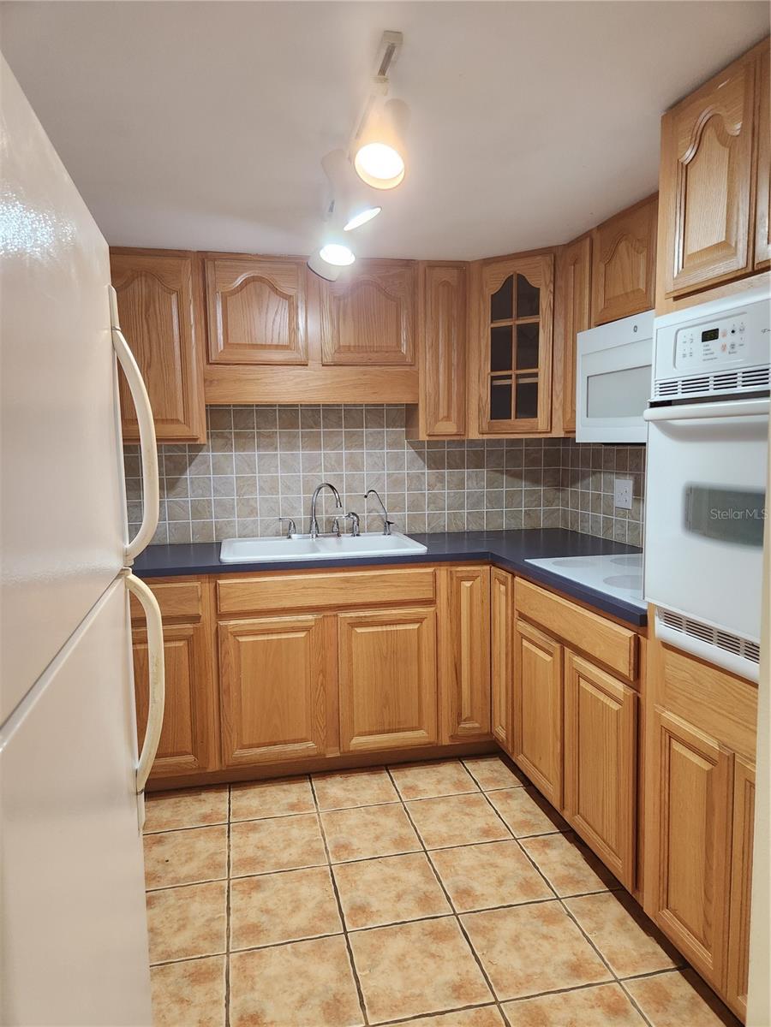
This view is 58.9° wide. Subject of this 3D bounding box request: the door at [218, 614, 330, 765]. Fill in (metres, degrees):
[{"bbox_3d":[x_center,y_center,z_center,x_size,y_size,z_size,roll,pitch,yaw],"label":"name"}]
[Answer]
[{"bbox_3d":[-0.439,0.691,2.682,0.400,0.573,0.021,-2,6,-12],"label":"door"}]

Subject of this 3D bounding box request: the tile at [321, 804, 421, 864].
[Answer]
[{"bbox_3d":[-0.055,1.116,2.388,0.307,0.010,0.307,-2,6,-12],"label":"tile"}]

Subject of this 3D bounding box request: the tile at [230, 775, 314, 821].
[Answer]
[{"bbox_3d":[-0.434,1.097,2.626,0.307,0.010,0.297,-2,6,-12],"label":"tile"}]

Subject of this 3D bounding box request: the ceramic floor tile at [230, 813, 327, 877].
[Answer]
[{"bbox_3d":[-0.369,1.137,2.338,0.307,0.011,0.307,-2,6,-12],"label":"ceramic floor tile"}]

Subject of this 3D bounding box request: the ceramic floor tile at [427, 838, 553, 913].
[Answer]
[{"bbox_3d":[0.320,1.119,2.113,0.303,0.010,0.303,-2,6,-12],"label":"ceramic floor tile"}]

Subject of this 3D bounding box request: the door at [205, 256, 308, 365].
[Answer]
[{"bbox_3d":[-0.527,-0.834,2.837,0.408,0.423,0.021,-2,6,-12],"label":"door"}]

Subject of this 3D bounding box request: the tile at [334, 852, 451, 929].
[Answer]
[{"bbox_3d":[0.013,1.146,2.078,0.307,0.010,0.307,-2,6,-12],"label":"tile"}]

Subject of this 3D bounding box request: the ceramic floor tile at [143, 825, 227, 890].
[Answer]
[{"bbox_3d":[-0.678,1.137,2.253,0.307,0.010,0.307,-2,6,-12],"label":"ceramic floor tile"}]

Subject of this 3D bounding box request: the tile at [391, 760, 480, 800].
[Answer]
[{"bbox_3d":[0.191,1.085,2.779,0.307,0.011,0.295,-2,6,-12],"label":"tile"}]

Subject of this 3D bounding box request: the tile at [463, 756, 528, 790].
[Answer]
[{"bbox_3d":[0.430,1.053,2.747,0.165,0.010,0.245,-2,6,-12],"label":"tile"}]

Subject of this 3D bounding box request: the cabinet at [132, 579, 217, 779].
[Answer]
[{"bbox_3d":[-0.909,0.608,2.789,0.430,0.791,0.580,-2,6,-12],"label":"cabinet"}]

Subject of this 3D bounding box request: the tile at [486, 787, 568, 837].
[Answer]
[{"bbox_3d":[0.492,1.080,2.470,0.168,0.010,0.303,-2,6,-12],"label":"tile"}]

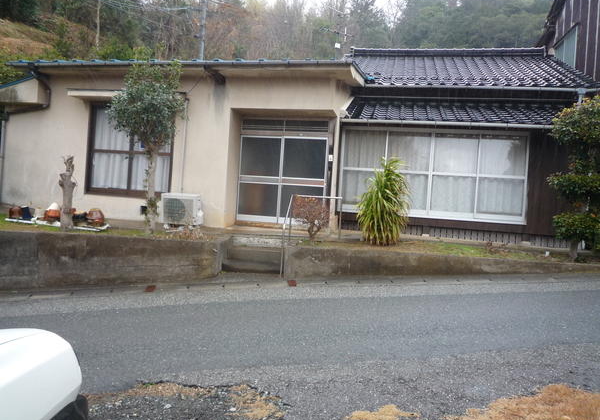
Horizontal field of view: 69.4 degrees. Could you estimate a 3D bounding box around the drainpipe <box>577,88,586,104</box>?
[{"bbox_3d":[5.587,-2.253,8.600,0.170,0.380,0.150,4,0,10],"label":"drainpipe"}]

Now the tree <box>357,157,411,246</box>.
[{"bbox_3d":[1.346,-0.159,6.900,0.834,1.449,0.850,4,0,10],"label":"tree"}]

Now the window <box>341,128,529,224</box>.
[{"bbox_3d":[2.603,-0.716,8.605,3.593,1.740,0.120,4,0,10],"label":"window"}]

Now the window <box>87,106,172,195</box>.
[{"bbox_3d":[-3.503,-1.209,8.921,1.895,1.888,0.120,4,0,10],"label":"window"}]

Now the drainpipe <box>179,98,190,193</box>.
[{"bbox_3d":[-2.313,-1.274,8.633,0.065,1.896,0.065,4,0,10],"label":"drainpipe"}]

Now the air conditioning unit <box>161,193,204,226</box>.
[{"bbox_3d":[-2.299,0.004,8.415,0.709,0.567,0.290,4,0,10],"label":"air conditioning unit"}]

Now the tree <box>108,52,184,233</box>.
[{"bbox_3d":[-2.507,-1.106,7.100,1.261,2.982,1.200,4,0,10],"label":"tree"}]

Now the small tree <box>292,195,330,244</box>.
[{"bbox_3d":[0.184,0.152,6.950,0.579,0.770,0.580,4,0,10],"label":"small tree"}]

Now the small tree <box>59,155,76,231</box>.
[{"bbox_3d":[-3.534,-0.251,6.600,0.220,1.158,0.240,4,0,10],"label":"small tree"}]

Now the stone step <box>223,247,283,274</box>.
[{"bbox_3d":[-0.670,0.752,6.583,0.933,0.300,0.650,4,0,10],"label":"stone step"}]

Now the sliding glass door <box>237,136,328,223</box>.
[{"bbox_3d":[-0.375,-0.621,9.073,1.860,1.797,0.100,4,0,10],"label":"sliding glass door"}]

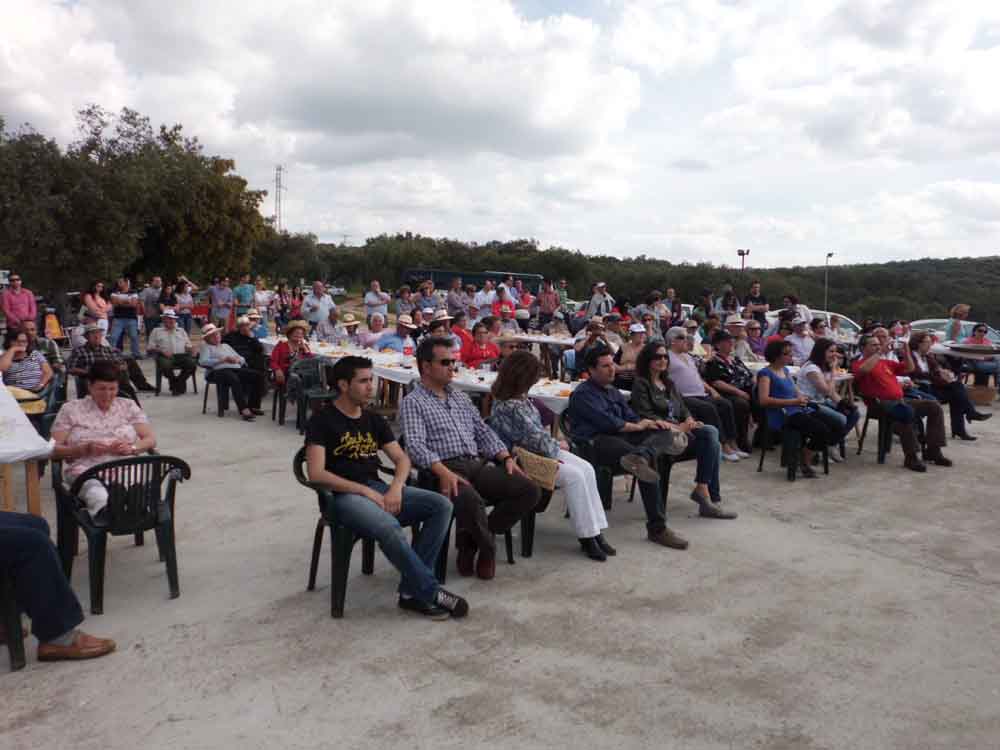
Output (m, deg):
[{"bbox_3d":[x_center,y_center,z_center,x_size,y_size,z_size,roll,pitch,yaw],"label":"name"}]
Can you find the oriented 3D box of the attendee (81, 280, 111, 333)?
[{"bbox_3d":[-6.793,-0.741,12.661,0.460,1.650,0.340,-5,9,-40],"label":"attendee"}]

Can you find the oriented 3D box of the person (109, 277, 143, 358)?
[{"bbox_3d":[-7.980,-1.235,16.050,0.600,1.740,0.420,-3,8,-30],"label":"person"}]

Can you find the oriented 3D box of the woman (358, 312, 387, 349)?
[{"bbox_3d":[-1.774,-0.224,10.700,0.550,1.270,0.720,0,7,-9],"label":"woman"}]

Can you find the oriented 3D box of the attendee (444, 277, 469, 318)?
[{"bbox_3d":[-0.836,-1.007,14.792,0.480,1.800,0.380,-4,9,-40],"label":"attendee"}]

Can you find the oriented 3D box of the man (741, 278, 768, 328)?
[{"bbox_3d":[4.669,-0.832,13.694,0.540,1.770,0.360,0,7,-3],"label":"man"}]

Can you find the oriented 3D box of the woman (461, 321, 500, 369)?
[{"bbox_3d":[-0.193,0.031,8.800,0.500,1.260,0.720,0,7,-14],"label":"woman"}]

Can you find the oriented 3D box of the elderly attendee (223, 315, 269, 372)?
[{"bbox_3d":[-3.328,-0.155,9.900,0.800,1.250,0.560,7,9,41],"label":"elderly attendee"}]

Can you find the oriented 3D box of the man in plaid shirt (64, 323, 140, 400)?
[{"bbox_3d":[-5.038,-0.108,9.543,0.580,1.180,0.850,-5,8,-43],"label":"man in plaid shirt"}]

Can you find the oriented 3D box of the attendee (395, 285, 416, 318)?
[{"bbox_3d":[-1.939,-1.035,15.578,0.480,1.660,0.360,-2,7,-30],"label":"attendee"}]

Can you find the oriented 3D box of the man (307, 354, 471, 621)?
[{"bbox_3d":[-0.586,0.561,3.927,0.600,1.290,0.800,-6,10,-44],"label":"man"}]

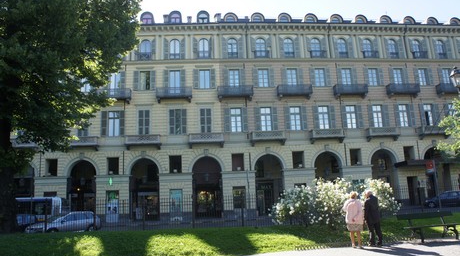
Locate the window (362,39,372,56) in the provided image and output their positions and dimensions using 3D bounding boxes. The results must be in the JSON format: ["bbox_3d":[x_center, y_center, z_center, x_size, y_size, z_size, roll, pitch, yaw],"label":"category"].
[{"bbox_3d":[15.002,-8.624,37.391,1.100,2.150,0.250,-2,-12,-4],"label":"window"}]

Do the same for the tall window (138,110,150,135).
[{"bbox_3d":[-8.435,-0.523,34.085,1.137,2.539,0.250,-2,-11,-5],"label":"tall window"}]

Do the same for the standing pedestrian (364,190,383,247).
[{"bbox_3d":[4.346,2.745,10.455,0.500,1.690,0.380,0,-13,-14],"label":"standing pedestrian"}]

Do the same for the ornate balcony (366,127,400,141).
[{"bbox_3d":[16.096,0.708,36.195,3.100,1.280,0.950,-2,-11,-5],"label":"ornate balcony"}]

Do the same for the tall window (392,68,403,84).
[{"bbox_3d":[19.893,-6.152,40.938,1.220,2.250,0.250,-2,-13,-5],"label":"tall window"}]

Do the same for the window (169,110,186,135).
[{"bbox_3d":[-5.661,-0.593,37.171,1.850,2.800,0.250,-2,-13,-5],"label":"window"}]

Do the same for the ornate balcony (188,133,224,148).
[{"bbox_3d":[-2.244,1.303,33.636,3.454,1.342,1.050,-2,-11,-5],"label":"ornate balcony"}]

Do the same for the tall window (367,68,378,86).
[{"bbox_3d":[16.764,-6.058,40.550,1.400,2.250,0.250,-2,-13,-5],"label":"tall window"}]

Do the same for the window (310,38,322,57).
[{"bbox_3d":[9.485,-8.791,37.949,1.170,2.400,0.220,-2,-12,-4],"label":"window"}]

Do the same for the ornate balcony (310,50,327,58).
[{"bbox_3d":[9.620,-7.997,37.426,1.760,0.950,0.500,-2,-12,-4],"label":"ornate balcony"}]

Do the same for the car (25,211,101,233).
[{"bbox_3d":[-10.678,6.178,22.329,1.720,1.470,4.150,-12,-15,38],"label":"car"}]

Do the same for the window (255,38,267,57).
[{"bbox_3d":[3.348,-8.728,37.659,1.150,2.310,0.250,-2,-11,-5],"label":"window"}]

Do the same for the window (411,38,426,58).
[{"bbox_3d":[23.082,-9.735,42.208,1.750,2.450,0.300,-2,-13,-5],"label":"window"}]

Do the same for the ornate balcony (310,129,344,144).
[{"bbox_3d":[10.708,0.933,37.855,3.600,1.400,0.900,-2,-13,-5],"label":"ornate balcony"}]

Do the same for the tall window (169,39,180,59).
[{"bbox_3d":[-5.717,-8.186,35.850,1.132,2.278,0.250,-2,-11,-5],"label":"tall window"}]

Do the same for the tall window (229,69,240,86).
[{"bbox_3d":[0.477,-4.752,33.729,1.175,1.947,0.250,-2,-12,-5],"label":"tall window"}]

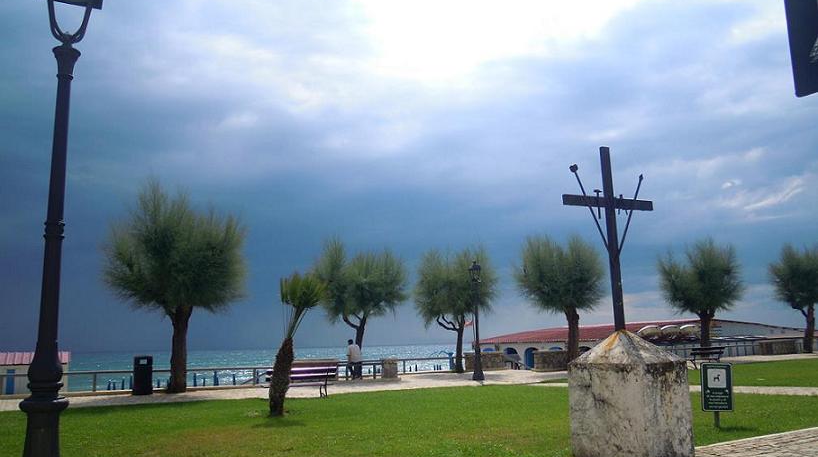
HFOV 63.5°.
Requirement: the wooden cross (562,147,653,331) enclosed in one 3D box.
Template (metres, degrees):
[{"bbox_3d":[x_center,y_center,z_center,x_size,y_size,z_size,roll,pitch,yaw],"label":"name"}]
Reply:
[{"bbox_3d":[2.427,0.110,8.077,1.400,2.300,0.190,3,-11,-22],"label":"wooden cross"}]

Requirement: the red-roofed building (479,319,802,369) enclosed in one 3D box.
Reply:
[{"bbox_3d":[17.015,9.540,52.948,16.000,3.850,19.000,4,-11,-28],"label":"red-roofed building"}]

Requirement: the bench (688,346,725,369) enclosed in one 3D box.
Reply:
[{"bbox_3d":[11.175,4.892,24.890,1.850,0.830,0.650,5,-12,-31],"label":"bench"}]

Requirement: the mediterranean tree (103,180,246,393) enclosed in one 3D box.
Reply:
[{"bbox_3d":[-8.470,1.976,23.867,5.100,7.616,4.900,-1,-10,0],"label":"mediterranean tree"}]

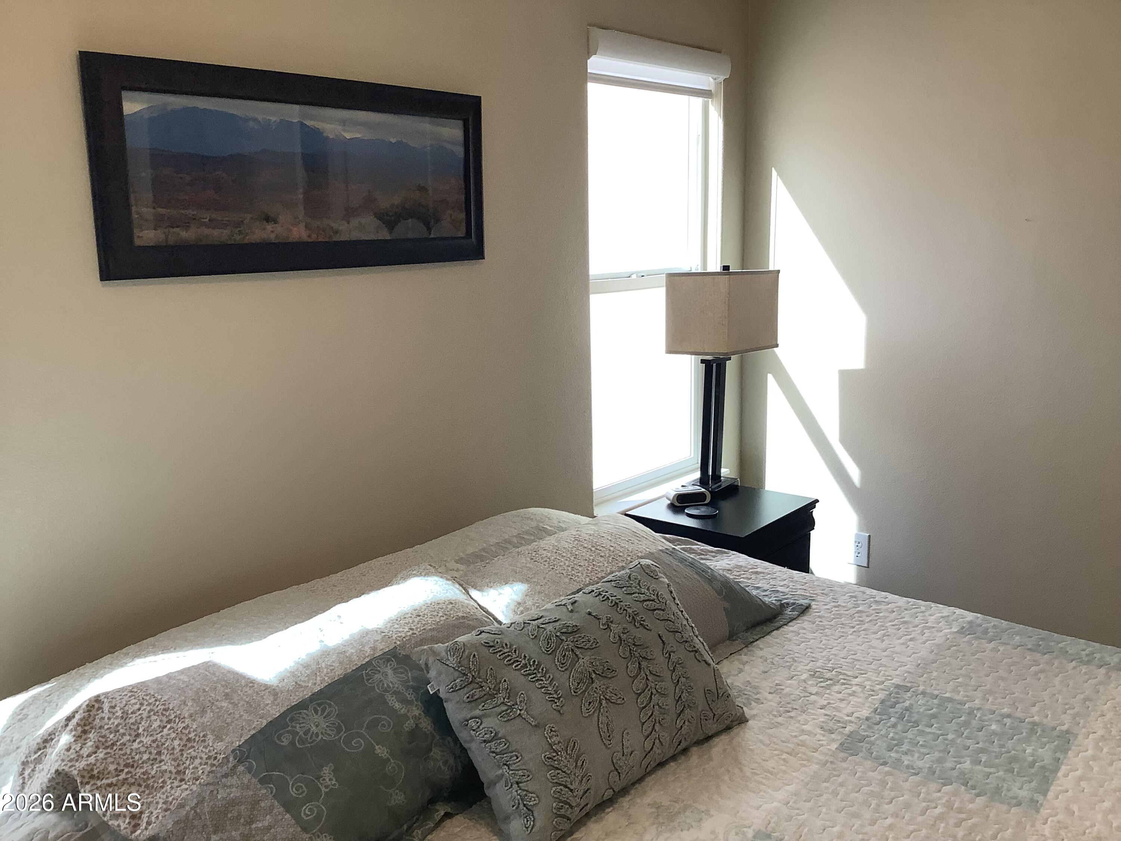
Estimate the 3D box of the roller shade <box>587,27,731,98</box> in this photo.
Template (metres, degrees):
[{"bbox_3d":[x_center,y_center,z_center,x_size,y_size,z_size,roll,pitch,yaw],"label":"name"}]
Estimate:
[{"bbox_3d":[0.311,-1.113,3.152,0.090,0.145,0.725,8,15,40],"label":"roller shade"}]

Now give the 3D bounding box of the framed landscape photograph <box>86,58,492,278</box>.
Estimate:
[{"bbox_3d":[-0.531,-0.544,2.225,0.027,0.408,1.010,8,15,40],"label":"framed landscape photograph"}]

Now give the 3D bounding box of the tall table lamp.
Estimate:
[{"bbox_3d":[0.548,-0.137,3.403,0.240,0.768,0.320,8,15,40],"label":"tall table lamp"}]

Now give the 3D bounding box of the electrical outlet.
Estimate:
[{"bbox_3d":[1.050,0.458,3.538,0.071,0.115,0.008,8,15,40],"label":"electrical outlet"}]

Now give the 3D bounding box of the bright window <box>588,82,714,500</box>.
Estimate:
[{"bbox_3d":[0.280,-0.469,3.318,0.080,1.440,0.730,8,15,40],"label":"bright window"}]

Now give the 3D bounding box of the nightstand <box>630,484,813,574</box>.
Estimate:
[{"bbox_3d":[0.543,0.581,3.325,0.420,0.610,0.500,8,15,40],"label":"nightstand"}]

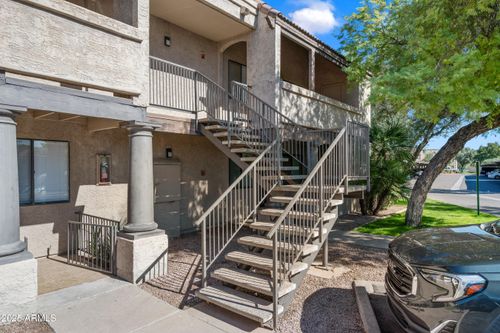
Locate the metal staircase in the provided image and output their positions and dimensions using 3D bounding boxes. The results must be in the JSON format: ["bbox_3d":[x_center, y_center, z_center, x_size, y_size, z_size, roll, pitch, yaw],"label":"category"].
[{"bbox_3d":[-0.109,-0.212,5.274,3.457,3.904,3.251,0,0,41],"label":"metal staircase"}]

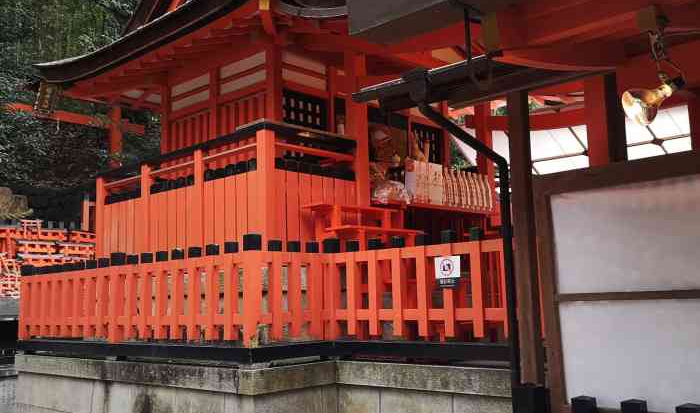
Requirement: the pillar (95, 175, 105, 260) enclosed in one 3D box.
[{"bbox_3d":[-2.688,0.221,7.976,0.115,1.090,0.110,-9,-10,43],"label":"pillar"}]

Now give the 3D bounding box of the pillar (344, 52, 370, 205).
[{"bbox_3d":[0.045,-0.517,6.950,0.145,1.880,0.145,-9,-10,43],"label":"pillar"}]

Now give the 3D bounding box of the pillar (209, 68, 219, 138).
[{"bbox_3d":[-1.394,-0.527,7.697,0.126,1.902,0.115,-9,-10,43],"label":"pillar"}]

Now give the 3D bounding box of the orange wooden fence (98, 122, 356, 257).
[{"bbox_3d":[-1.351,0.083,7.382,2.881,1.190,1.102,-9,-10,43],"label":"orange wooden fence"}]

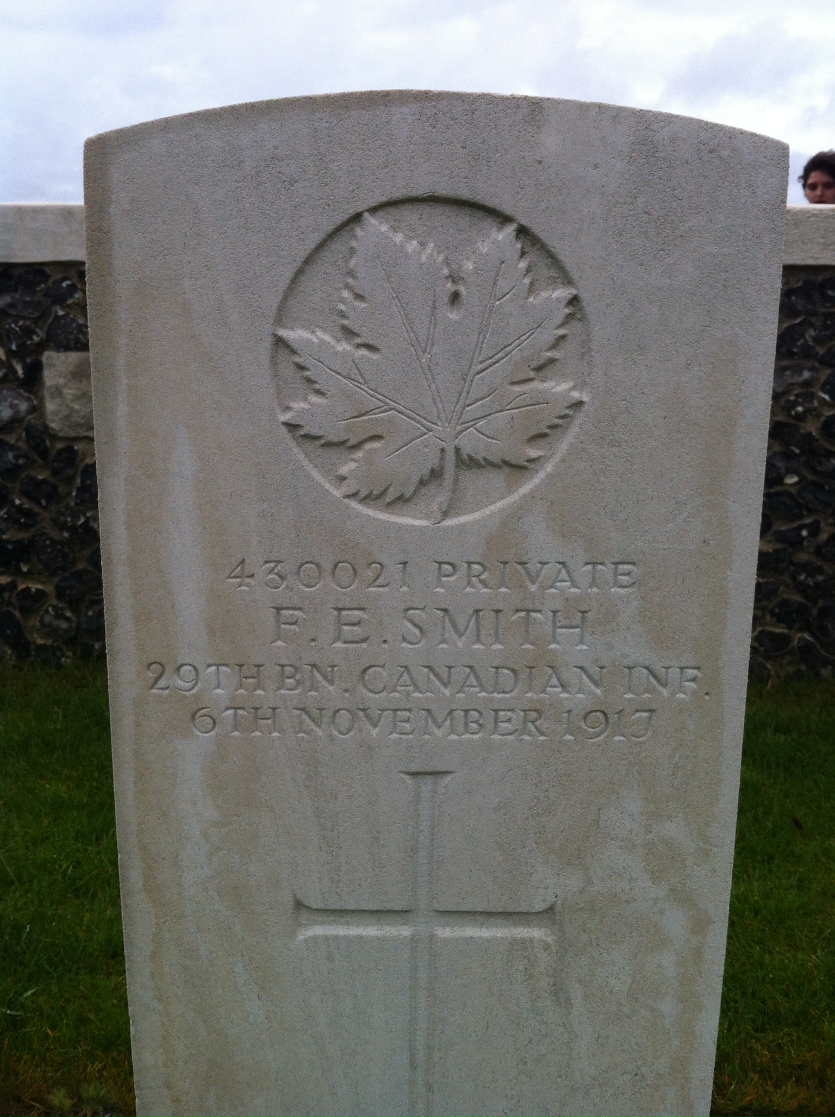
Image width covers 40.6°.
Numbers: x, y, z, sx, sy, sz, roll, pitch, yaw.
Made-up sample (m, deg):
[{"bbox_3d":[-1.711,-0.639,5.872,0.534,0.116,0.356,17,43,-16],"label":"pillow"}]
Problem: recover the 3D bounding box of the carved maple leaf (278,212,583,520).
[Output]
[{"bbox_3d":[0.007,-0.105,0.632,0.171,0.172,0.010,1,13,2],"label":"carved maple leaf"}]

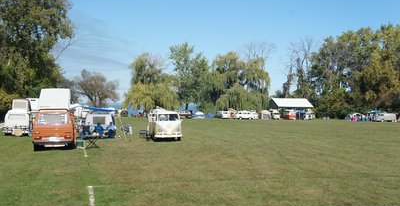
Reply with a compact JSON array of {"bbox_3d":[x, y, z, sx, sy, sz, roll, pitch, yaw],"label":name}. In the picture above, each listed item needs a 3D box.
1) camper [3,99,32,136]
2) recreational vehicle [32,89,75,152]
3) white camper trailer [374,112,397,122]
[{"bbox_3d":[-13.750,1.080,39.300,1.750,2.650,4.500,0,0,-12],"label":"camper"},{"bbox_3d":[-7.050,0.740,25.100,1.850,2.920,4.500,0,0,-12],"label":"recreational vehicle"},{"bbox_3d":[38.200,3.000,105.000,4.300,1.920,1.750,0,0,-20],"label":"white camper trailer"}]

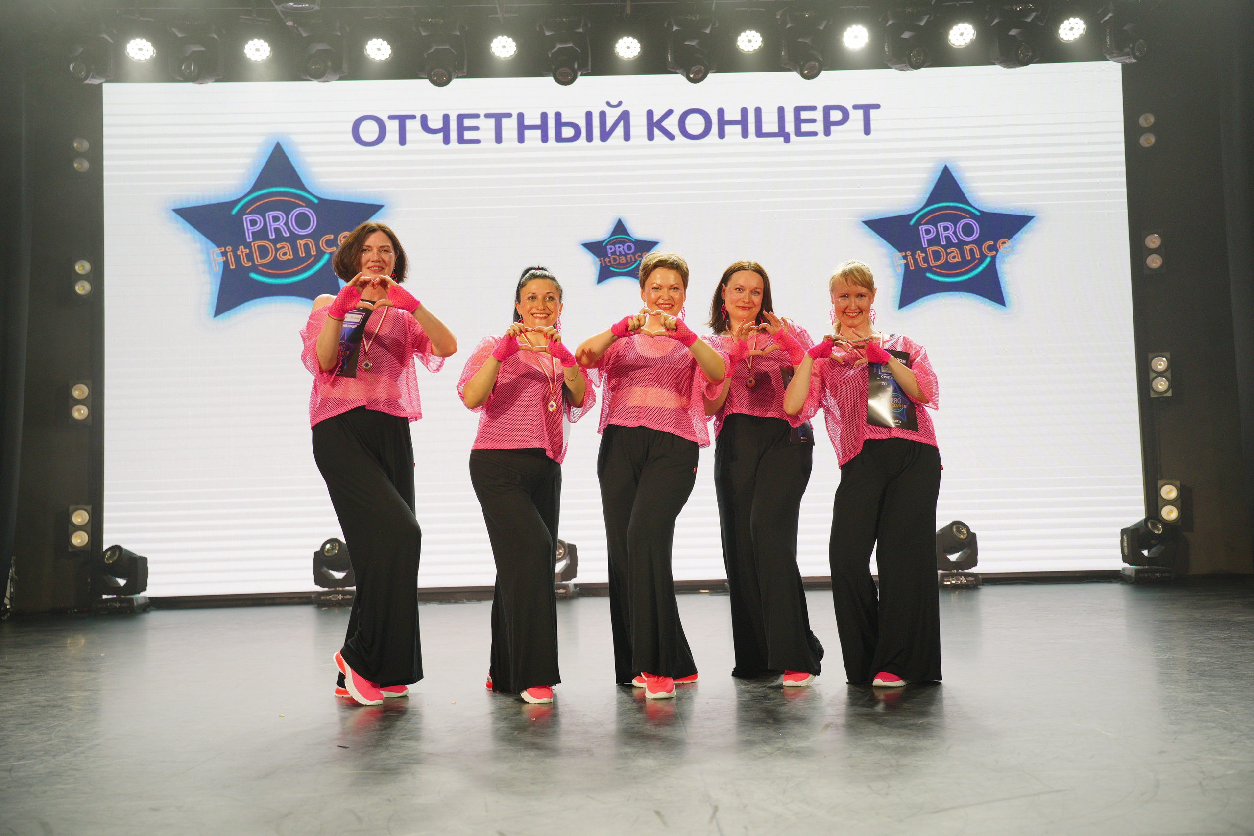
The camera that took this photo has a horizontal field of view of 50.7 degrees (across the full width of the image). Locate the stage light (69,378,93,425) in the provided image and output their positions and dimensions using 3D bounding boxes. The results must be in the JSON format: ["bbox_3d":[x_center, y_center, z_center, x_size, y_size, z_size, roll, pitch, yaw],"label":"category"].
[{"bbox_3d":[-4.392,-0.130,10.644,0.178,0.350,0.150,0,-5,-19],"label":"stage light"}]

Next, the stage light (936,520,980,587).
[{"bbox_3d":[2.633,1.089,10.555,0.340,0.520,0.300,-2,-5,-1],"label":"stage light"}]

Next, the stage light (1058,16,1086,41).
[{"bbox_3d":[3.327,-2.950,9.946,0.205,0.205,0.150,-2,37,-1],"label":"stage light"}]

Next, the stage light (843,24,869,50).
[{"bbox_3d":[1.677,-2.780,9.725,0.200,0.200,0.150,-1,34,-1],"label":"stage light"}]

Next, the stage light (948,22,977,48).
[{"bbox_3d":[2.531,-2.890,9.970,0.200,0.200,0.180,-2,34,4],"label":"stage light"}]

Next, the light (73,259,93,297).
[{"bbox_3d":[-4.408,-1.134,10.721,0.178,0.350,0.150,1,-5,-30],"label":"light"}]

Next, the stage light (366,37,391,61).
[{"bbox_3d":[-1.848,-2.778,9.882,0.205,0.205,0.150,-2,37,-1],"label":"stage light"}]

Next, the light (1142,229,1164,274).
[{"bbox_3d":[4.087,-1.275,10.262,0.160,0.335,0.150,-3,-4,23],"label":"light"}]

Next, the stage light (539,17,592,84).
[{"bbox_3d":[-0.449,-2.664,9.684,0.360,0.532,0.340,-2,-4,1],"label":"stage light"}]

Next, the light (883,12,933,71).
[{"bbox_3d":[2.106,-2.824,9.930,0.340,0.430,0.320,-1,-4,-10],"label":"light"}]

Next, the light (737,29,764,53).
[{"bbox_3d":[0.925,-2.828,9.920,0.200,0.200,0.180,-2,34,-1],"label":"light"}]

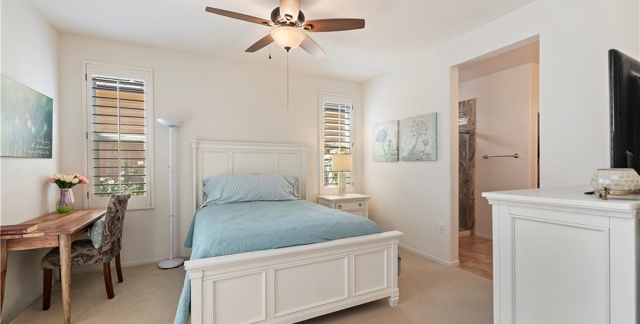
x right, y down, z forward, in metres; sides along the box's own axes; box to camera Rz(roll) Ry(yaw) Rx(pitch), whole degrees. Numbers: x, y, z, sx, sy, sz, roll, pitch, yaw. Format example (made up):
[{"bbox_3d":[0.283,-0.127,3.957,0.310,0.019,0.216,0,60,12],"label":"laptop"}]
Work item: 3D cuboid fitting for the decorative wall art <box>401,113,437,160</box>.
[{"bbox_3d":[1.342,-0.315,3.419,0.040,0.625,0.630,0,0,-26],"label":"decorative wall art"}]

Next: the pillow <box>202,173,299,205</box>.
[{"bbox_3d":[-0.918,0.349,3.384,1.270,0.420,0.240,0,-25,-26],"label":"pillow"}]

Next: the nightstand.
[{"bbox_3d":[0.408,0.933,4.096,0.740,0.715,0.440,0,0,-26],"label":"nightstand"}]

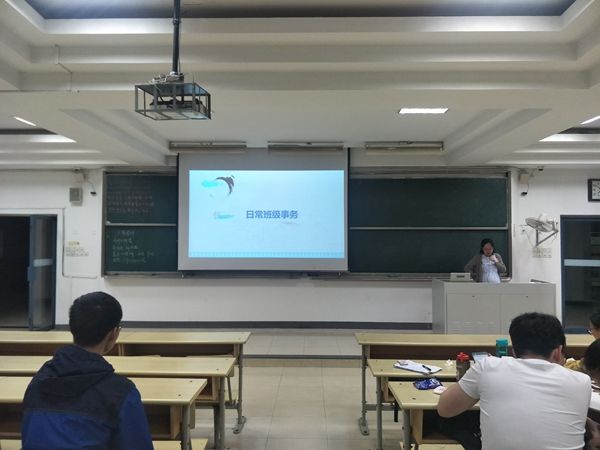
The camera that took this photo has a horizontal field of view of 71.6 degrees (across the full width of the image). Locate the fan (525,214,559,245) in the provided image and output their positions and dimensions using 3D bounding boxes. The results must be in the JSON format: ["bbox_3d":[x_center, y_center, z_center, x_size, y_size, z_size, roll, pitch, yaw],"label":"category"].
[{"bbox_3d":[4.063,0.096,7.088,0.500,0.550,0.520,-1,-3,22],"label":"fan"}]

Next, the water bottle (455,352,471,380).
[{"bbox_3d":[0.928,0.810,2.362,0.074,0.185,0.074,0,-2,2],"label":"water bottle"}]

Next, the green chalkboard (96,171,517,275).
[{"bbox_3d":[0.056,-0.015,7.459,7.301,1.880,0.140,0,-2,2],"label":"green chalkboard"}]

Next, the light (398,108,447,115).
[{"bbox_3d":[1.579,-1.472,5.310,0.587,0.060,0.223,0,-2,2],"label":"light"}]

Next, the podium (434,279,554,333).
[{"bbox_3d":[2.855,1.341,6.215,1.557,0.994,0.650,0,-2,2],"label":"podium"}]

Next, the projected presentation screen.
[{"bbox_3d":[-0.662,-0.278,7.340,3.027,2.163,0.060,0,-2,2],"label":"projected presentation screen"}]

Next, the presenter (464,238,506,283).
[{"bbox_3d":[3.062,1.048,6.877,0.610,1.639,0.380,0,-2,2],"label":"presenter"}]

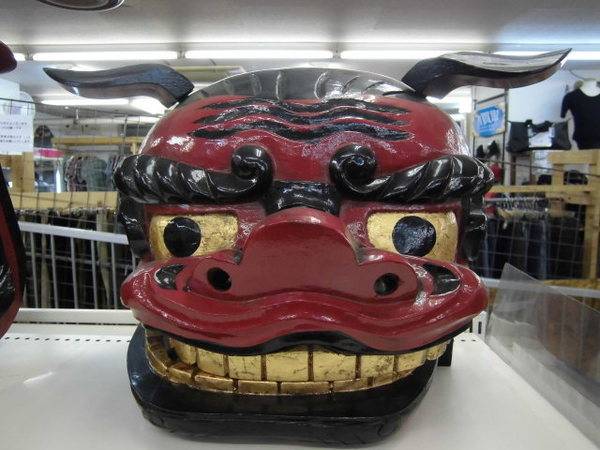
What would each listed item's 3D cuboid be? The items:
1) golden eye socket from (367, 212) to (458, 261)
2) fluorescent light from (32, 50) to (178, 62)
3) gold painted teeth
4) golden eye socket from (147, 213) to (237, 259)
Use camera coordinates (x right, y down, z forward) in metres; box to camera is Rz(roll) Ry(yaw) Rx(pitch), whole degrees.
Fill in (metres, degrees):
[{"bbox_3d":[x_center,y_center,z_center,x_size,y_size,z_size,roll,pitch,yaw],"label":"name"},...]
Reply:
[{"bbox_3d":[0.122,0.013,0.488,0.095,0.048,0.032,-1,7,-8],"label":"golden eye socket"},{"bbox_3d":[-1.588,-1.376,3.680,1.190,0.075,0.090,0,7,0],"label":"fluorescent light"},{"bbox_3d":[-0.003,0.126,0.464,0.310,0.053,0.113,0,7,0],"label":"gold painted teeth"},{"bbox_3d":[-0.115,0.013,0.488,0.095,0.048,0.032,1,7,8],"label":"golden eye socket"}]

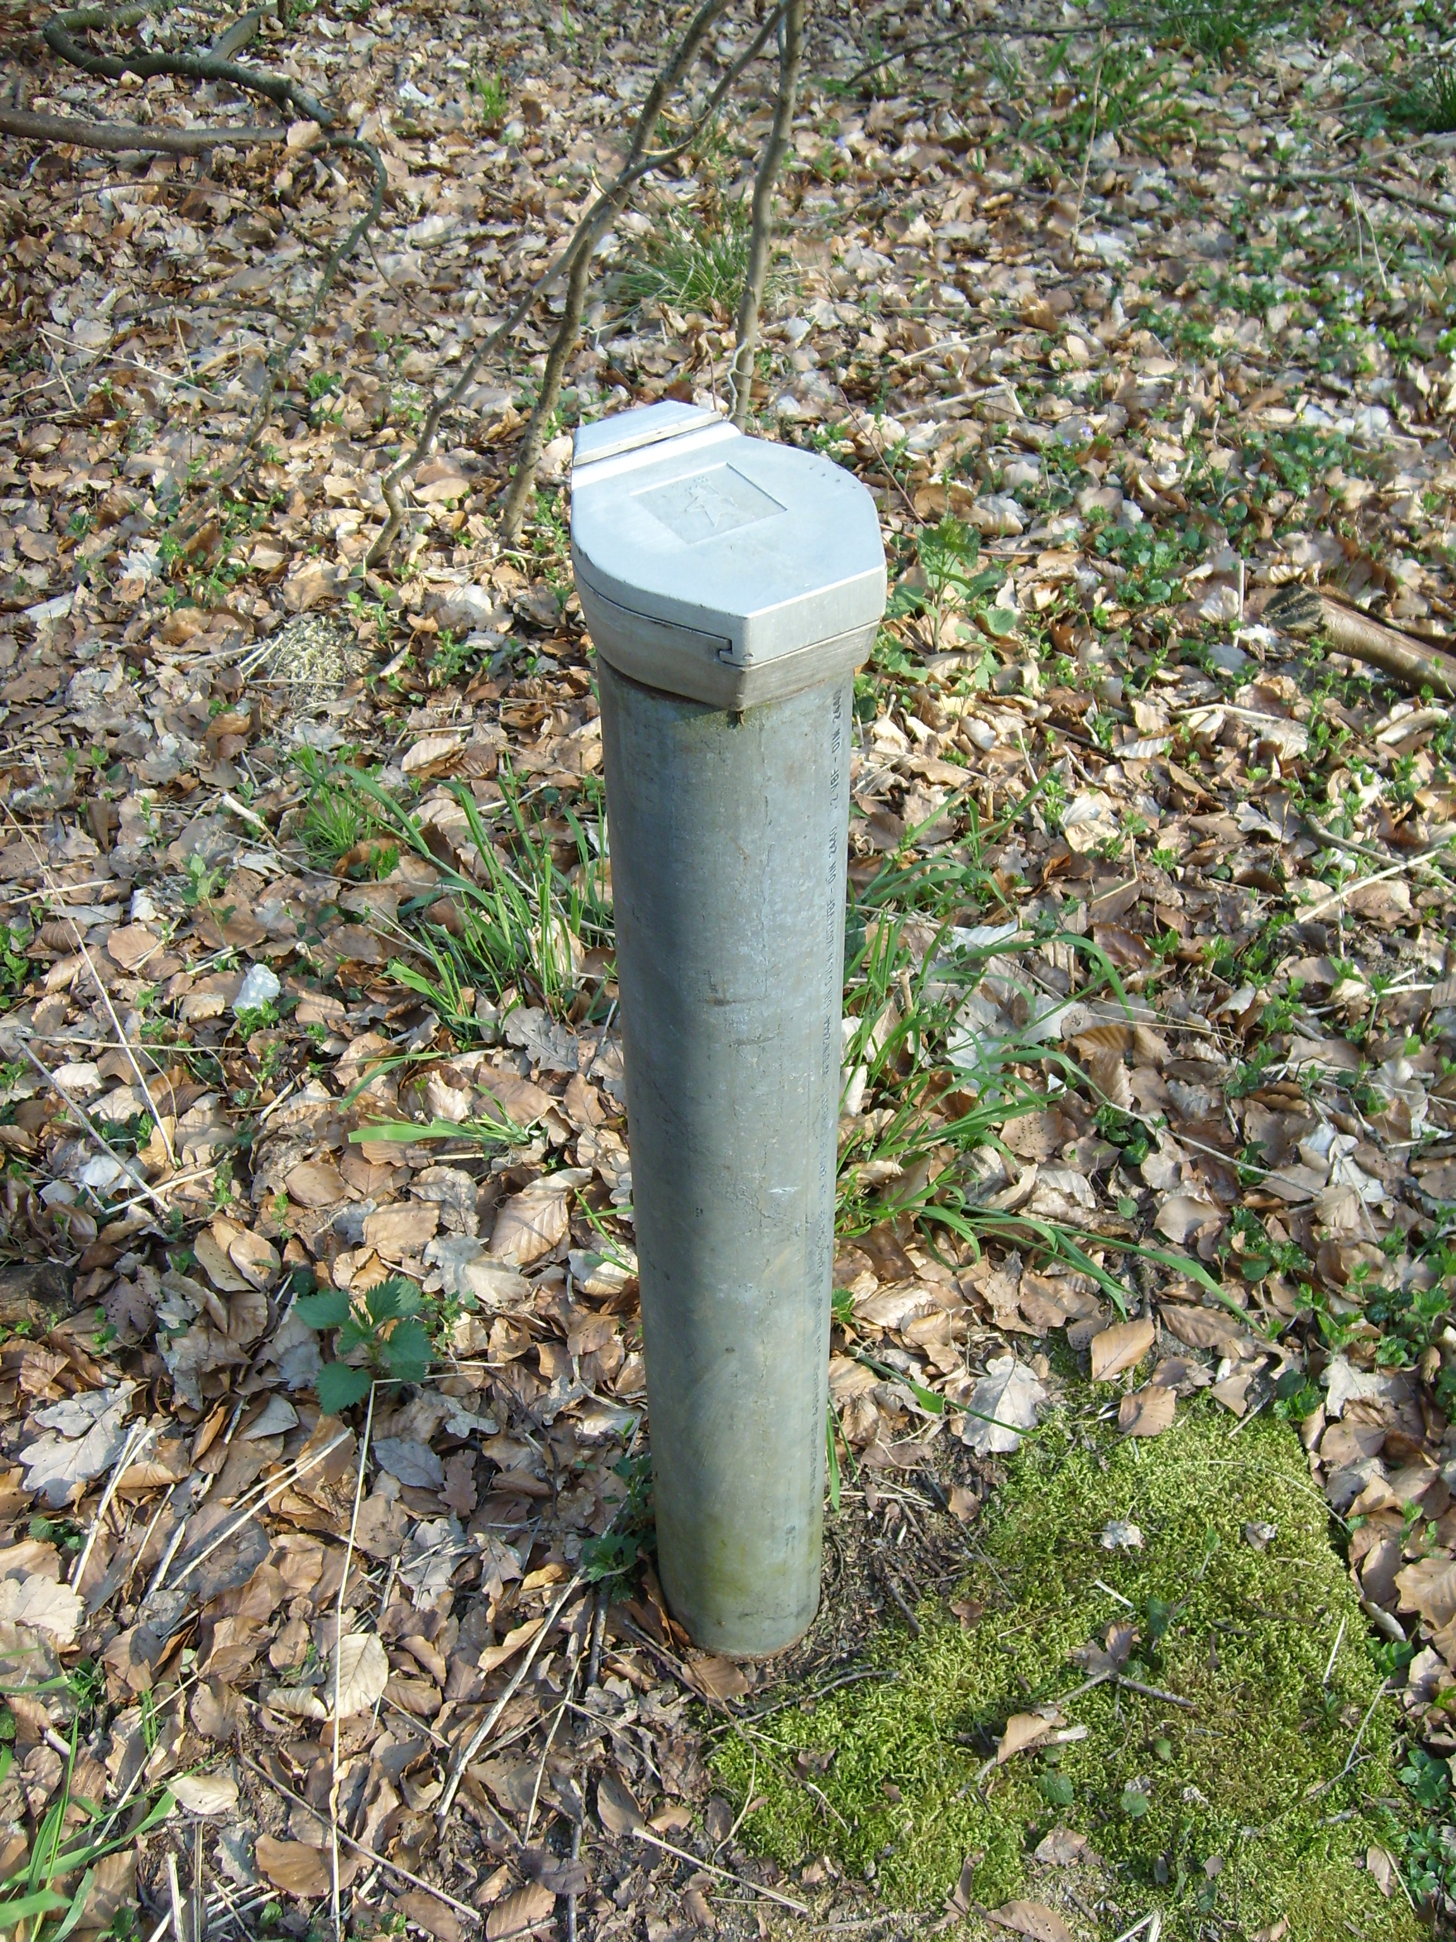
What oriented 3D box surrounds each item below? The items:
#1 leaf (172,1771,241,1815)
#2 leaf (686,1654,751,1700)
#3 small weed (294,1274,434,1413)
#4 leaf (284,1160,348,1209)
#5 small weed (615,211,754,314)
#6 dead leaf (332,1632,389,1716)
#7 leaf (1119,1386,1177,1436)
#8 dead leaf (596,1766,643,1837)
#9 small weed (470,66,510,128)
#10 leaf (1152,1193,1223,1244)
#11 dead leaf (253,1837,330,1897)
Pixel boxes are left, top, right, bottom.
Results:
[{"bbox_3d":[-0.413,0.649,1.547,0.059,0.020,0.031,4,42,5],"label":"leaf"},{"bbox_3d":[-0.008,0.582,1.613,0.035,0.020,0.051,-32,51,-30],"label":"leaf"},{"bbox_3d":[-0.342,0.348,1.843,0.132,0.075,0.130,-1,42,0],"label":"small weed"},{"bbox_3d":[-0.424,0.219,2.020,0.049,0.020,0.068,-28,49,-26],"label":"leaf"},{"bbox_3d":[-0.078,-1.298,3.594,0.275,0.150,0.240,-1,42,0],"label":"small weed"},{"bbox_3d":[-0.302,0.579,1.621,0.043,0.020,0.074,-4,42,-3],"label":"dead leaf"},{"bbox_3d":[0.382,0.401,1.789,0.049,0.020,0.059,9,43,11],"label":"leaf"},{"bbox_3d":[-0.086,0.654,1.535,0.028,0.020,0.059,-24,47,-23],"label":"dead leaf"},{"bbox_3d":[-0.526,-1.921,4.321,0.090,0.105,0.085,-1,42,0],"label":"small weed"},{"bbox_3d":[0.457,0.248,1.972,0.067,0.020,0.048,-28,49,-26],"label":"leaf"},{"bbox_3d":[-0.336,0.687,1.503,0.068,0.020,0.038,9,43,10],"label":"dead leaf"}]

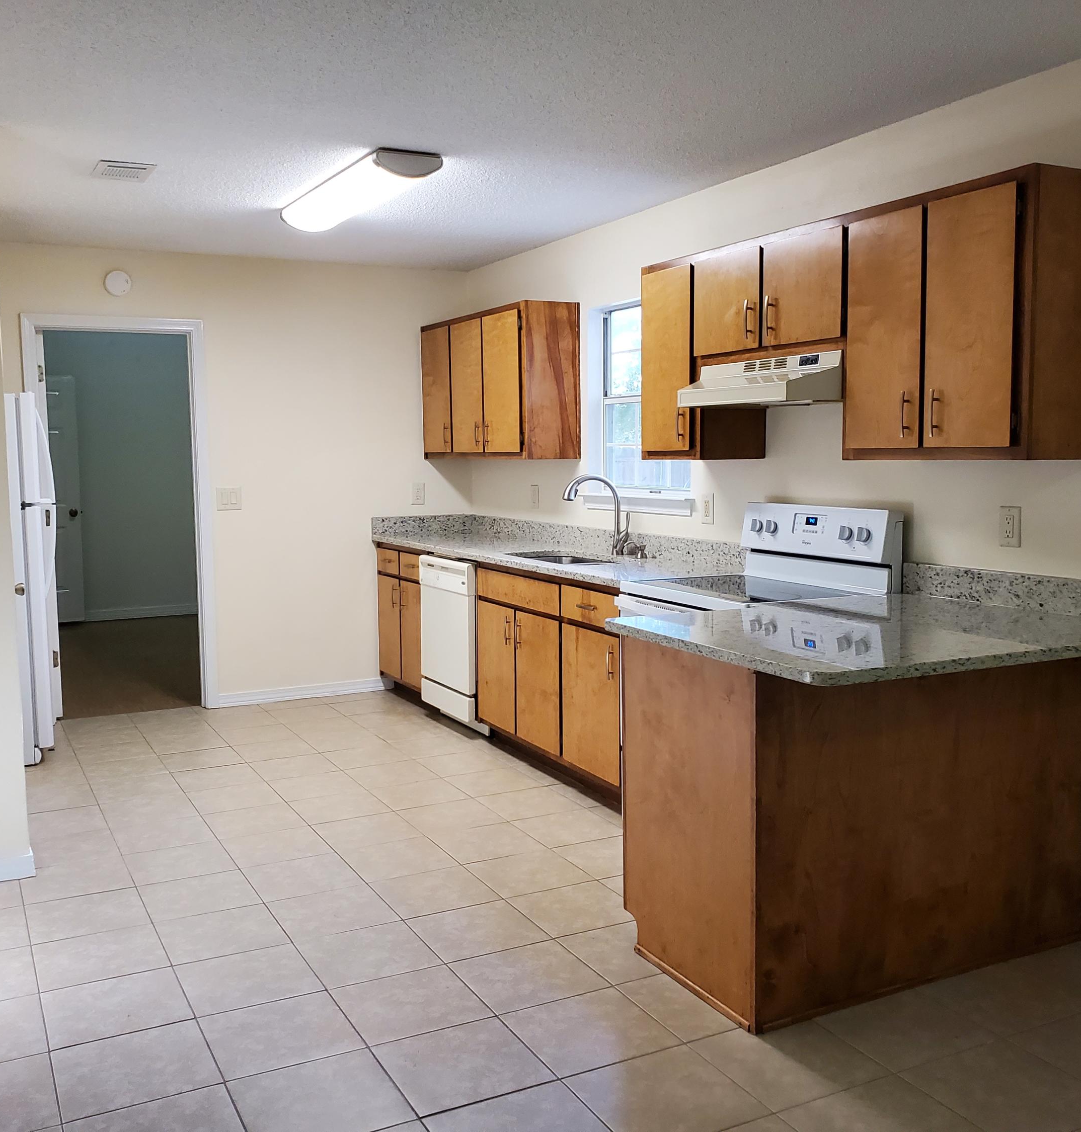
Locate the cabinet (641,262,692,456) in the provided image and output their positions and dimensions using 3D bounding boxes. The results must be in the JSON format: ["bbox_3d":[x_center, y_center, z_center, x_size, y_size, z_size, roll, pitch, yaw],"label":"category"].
[{"bbox_3d":[0.622,-0.789,4.390,0.330,0.755,0.380,-3,6,-28],"label":"cabinet"}]

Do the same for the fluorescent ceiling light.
[{"bbox_3d":[-0.726,-1.462,4.520,0.260,0.090,1.180,-3,6,-28],"label":"fluorescent ceiling light"}]

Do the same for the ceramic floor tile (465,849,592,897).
[{"bbox_3d":[-0.038,1.023,3.745,0.328,0.012,0.325,-3,6,-27],"label":"ceramic floor tile"}]

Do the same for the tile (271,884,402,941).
[{"bbox_3d":[-0.627,1.054,3.441,0.328,0.012,0.325,-3,6,-27],"label":"tile"}]

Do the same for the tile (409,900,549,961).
[{"bbox_3d":[-0.186,1.069,3.321,0.330,0.012,0.330,-3,6,-27],"label":"tile"}]

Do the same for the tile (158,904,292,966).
[{"bbox_3d":[-0.922,1.069,3.289,0.328,0.012,0.325,-3,6,-27],"label":"tile"}]

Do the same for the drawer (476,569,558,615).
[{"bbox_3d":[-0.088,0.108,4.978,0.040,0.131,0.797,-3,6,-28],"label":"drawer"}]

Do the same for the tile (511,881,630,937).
[{"bbox_3d":[0.112,1.050,3.456,0.328,0.012,0.325,-3,6,-27],"label":"tile"}]

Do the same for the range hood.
[{"bbox_3d":[0.845,-0.634,3.953,0.465,0.160,0.760,-3,6,-27],"label":"range hood"}]

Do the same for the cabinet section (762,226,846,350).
[{"bbox_3d":[0.852,-0.904,3.701,0.040,0.343,0.383,-3,6,-28],"label":"cabinet section"}]

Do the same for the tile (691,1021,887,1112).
[{"bbox_3d":[0.564,1.131,2.590,0.328,0.012,0.325,-3,6,-27],"label":"tile"}]

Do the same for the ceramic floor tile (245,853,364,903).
[{"bbox_3d":[-0.792,1.038,3.782,0.331,0.010,0.331,-3,6,-27],"label":"ceramic floor tile"}]

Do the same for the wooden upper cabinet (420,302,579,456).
[{"bbox_3d":[-0.267,-0.969,6.212,0.335,0.770,1.370,-3,6,-27],"label":"wooden upper cabinet"}]

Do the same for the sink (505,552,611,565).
[{"bbox_3d":[0.124,0.064,5.092,0.430,0.200,0.760,-3,6,-28],"label":"sink"}]

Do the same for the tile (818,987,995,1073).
[{"bbox_3d":[0.870,1.120,2.759,0.331,0.010,0.331,-3,6,-27],"label":"tile"}]

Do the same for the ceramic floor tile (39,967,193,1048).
[{"bbox_3d":[-1.078,1.122,2.879,0.330,0.010,0.330,-3,6,-27],"label":"ceramic floor tile"}]

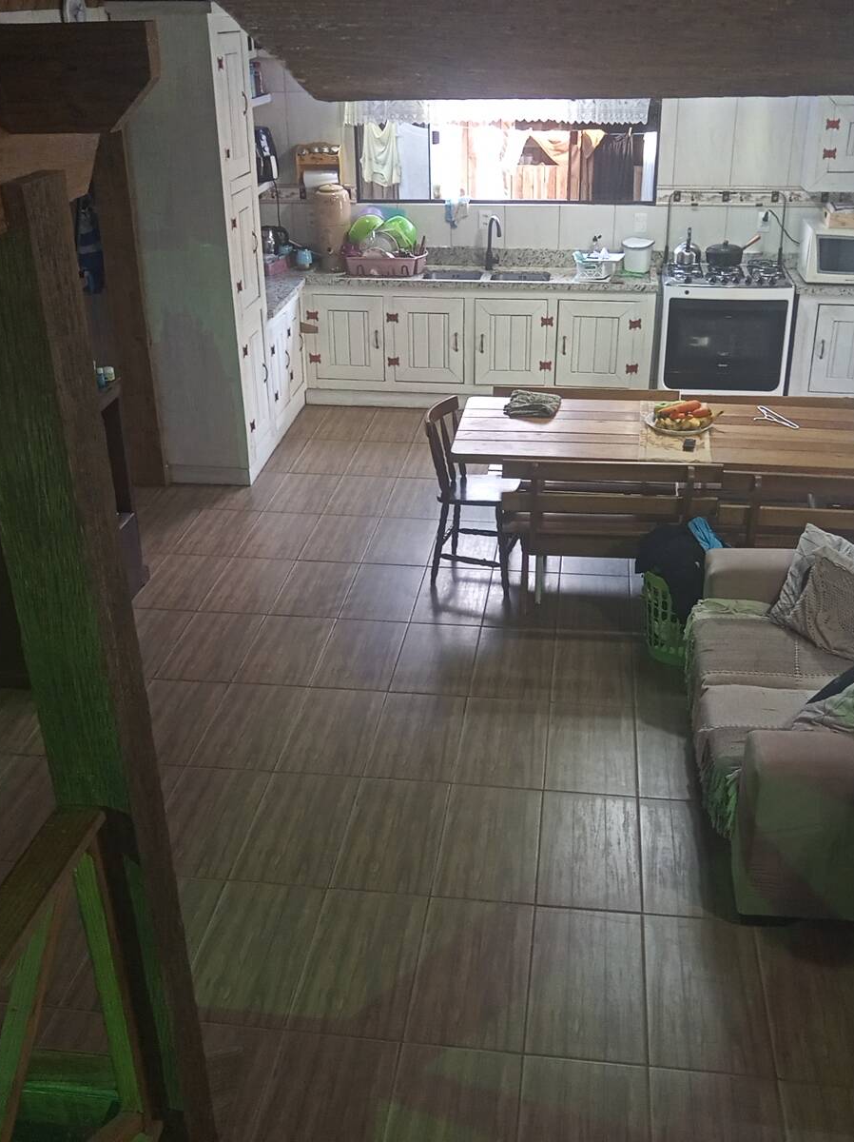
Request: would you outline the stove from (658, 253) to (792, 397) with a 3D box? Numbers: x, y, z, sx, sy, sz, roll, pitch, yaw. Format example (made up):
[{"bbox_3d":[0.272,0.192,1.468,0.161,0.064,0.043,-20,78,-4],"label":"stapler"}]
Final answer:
[{"bbox_3d":[1.857,-1.478,7.881,0.785,0.865,0.640,3,26,7],"label":"stove"}]

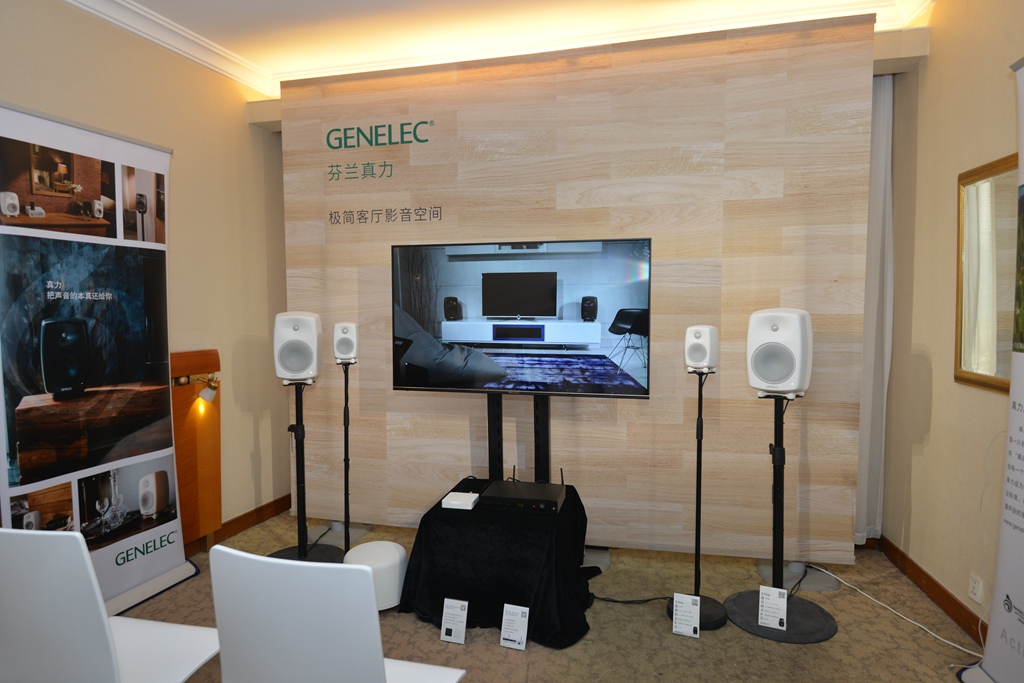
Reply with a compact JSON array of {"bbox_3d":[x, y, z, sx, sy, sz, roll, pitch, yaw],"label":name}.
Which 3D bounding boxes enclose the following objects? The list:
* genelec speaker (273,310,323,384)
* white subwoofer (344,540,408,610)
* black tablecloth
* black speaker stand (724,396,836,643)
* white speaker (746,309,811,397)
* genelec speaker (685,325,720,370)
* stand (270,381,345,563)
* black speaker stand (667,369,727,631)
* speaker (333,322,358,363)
[{"bbox_3d":[-1.137,0.028,3.167,0.237,0.365,0.223,-1,4,-9],"label":"genelec speaker"},{"bbox_3d":[-0.624,1.066,2.730,0.283,0.234,0.283,0,3,13],"label":"white subwoofer"},{"bbox_3d":[-0.045,0.962,2.768,0.830,0.460,0.670,0,4,14],"label":"black tablecloth"},{"bbox_3d":[1.160,0.709,2.573,0.452,0.970,0.452,2,4,36],"label":"black speaker stand"},{"bbox_3d":[1.149,0.043,2.556,0.237,0.365,0.223,3,5,40],"label":"white speaker"},{"bbox_3d":[0.812,0.029,2.557,0.121,0.195,0.115,2,5,39],"label":"genelec speaker"},{"bbox_3d":[-1.136,0.690,3.206,0.450,0.965,0.450,-1,4,-5],"label":"stand"},{"bbox_3d":[0.810,0.660,2.581,0.252,1.072,0.252,2,4,36],"label":"black speaker stand"},{"bbox_3d":[-0.848,0.003,3.046,0.121,0.195,0.115,-1,4,-5],"label":"speaker"}]

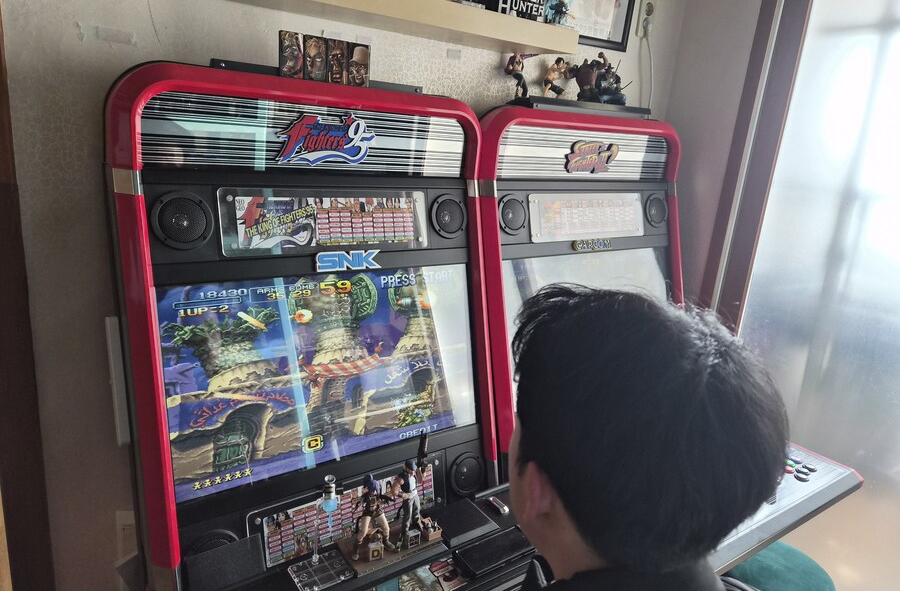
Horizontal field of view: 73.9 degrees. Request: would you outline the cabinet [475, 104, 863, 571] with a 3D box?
[{"bbox_3d":[0.517,0.346,1.685,0.800,1.630,0.910,-6,19,-35],"label":"cabinet"}]

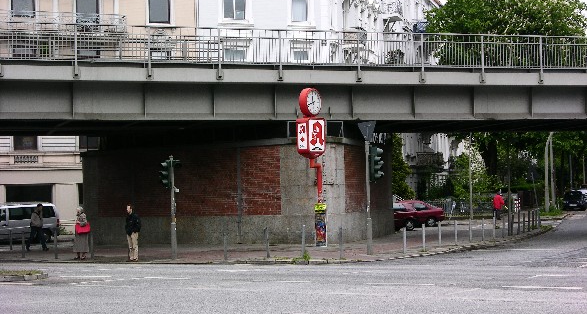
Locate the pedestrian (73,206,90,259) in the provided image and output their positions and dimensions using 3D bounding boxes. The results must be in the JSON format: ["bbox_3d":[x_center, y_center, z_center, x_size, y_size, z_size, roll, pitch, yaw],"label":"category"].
[{"bbox_3d":[-6.602,2.391,37.100,0.420,1.670,0.500,0,-3,-33],"label":"pedestrian"}]

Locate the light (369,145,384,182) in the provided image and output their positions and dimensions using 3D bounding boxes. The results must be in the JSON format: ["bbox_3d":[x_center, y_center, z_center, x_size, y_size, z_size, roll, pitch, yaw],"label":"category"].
[{"bbox_3d":[2.670,0.237,38.000,0.470,1.120,0.380,-1,-2,-12],"label":"light"}]

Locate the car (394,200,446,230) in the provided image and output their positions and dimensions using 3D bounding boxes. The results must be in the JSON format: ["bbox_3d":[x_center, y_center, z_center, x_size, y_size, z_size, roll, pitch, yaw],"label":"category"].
[{"bbox_3d":[5.792,2.878,59.000,1.700,1.380,4.200,-3,-3,34],"label":"car"}]

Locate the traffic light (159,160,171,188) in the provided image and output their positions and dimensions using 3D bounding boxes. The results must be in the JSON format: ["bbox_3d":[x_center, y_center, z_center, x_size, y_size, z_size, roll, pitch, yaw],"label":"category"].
[{"bbox_3d":[-4.025,0.542,37.200,0.380,0.870,0.290,-1,-2,9],"label":"traffic light"}]

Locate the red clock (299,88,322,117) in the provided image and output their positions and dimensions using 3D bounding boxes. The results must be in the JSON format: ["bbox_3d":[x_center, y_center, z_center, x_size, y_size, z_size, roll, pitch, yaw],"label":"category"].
[{"bbox_3d":[0.634,-2.028,44.000,0.300,1.020,1.020,-3,-3,35],"label":"red clock"}]

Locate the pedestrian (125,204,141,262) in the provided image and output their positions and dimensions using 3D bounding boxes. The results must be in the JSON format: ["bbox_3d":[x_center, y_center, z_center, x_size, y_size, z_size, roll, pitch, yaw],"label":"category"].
[{"bbox_3d":[-4.962,2.328,36.600,0.340,1.790,0.500,1,-3,-44],"label":"pedestrian"}]

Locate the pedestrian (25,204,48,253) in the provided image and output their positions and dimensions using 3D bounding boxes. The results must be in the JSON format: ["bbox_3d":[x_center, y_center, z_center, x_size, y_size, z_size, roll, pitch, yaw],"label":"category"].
[{"bbox_3d":[-9.548,2.639,44.300,0.760,1.770,0.520,-2,-2,15],"label":"pedestrian"}]

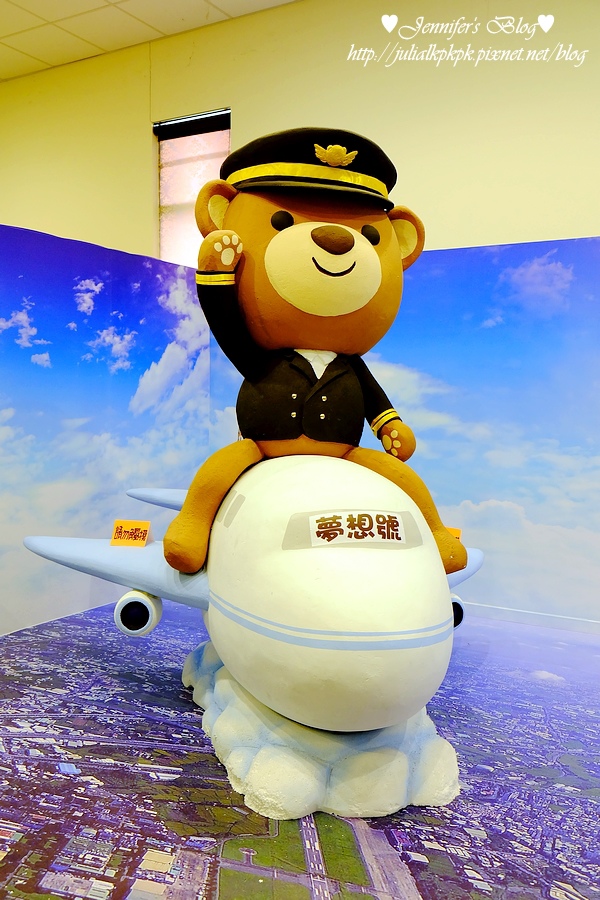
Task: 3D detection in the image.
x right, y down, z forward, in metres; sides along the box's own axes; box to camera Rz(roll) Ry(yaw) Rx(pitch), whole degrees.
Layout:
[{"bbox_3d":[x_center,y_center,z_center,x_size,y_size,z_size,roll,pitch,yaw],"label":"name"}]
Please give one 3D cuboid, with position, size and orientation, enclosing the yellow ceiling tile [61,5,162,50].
[{"bbox_3d":[-1.412,-3.120,5.945,0.600,0.020,0.590,3,5,30],"label":"yellow ceiling tile"}]

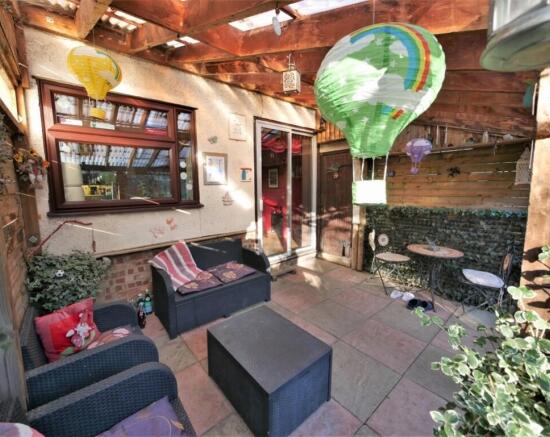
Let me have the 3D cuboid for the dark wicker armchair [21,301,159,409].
[{"bbox_3d":[-1.197,0.917,1.521,0.690,0.780,0.730,-6,8,-39],"label":"dark wicker armchair"}]

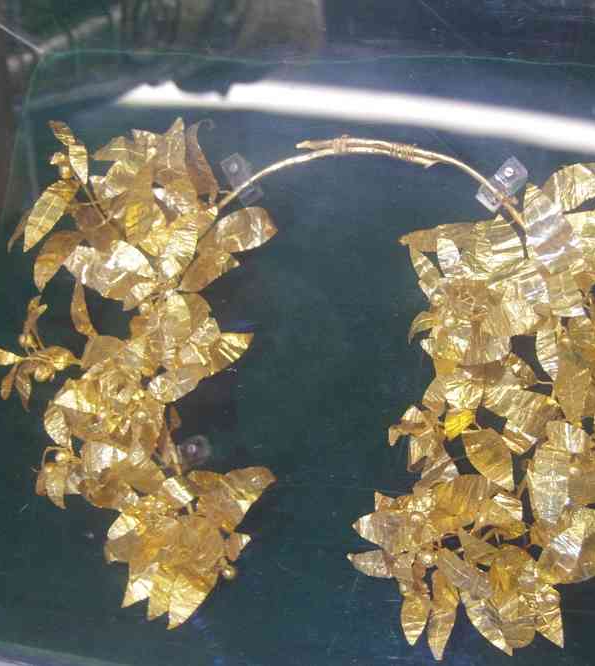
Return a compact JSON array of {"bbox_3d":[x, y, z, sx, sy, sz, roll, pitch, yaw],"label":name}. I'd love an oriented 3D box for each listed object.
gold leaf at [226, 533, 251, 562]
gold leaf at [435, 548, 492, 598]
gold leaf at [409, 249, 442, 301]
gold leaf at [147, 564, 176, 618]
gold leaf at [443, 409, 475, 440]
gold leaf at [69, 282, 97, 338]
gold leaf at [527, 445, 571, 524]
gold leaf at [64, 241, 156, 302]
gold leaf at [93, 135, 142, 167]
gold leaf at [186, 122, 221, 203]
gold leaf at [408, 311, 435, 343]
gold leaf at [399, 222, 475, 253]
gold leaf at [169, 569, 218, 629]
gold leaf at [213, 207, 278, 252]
[{"bbox_3d":[-0.029,0.099,0.746,0.011,0.010,0.013,-4,81,8],"label":"gold leaf"},{"bbox_3d":[0.073,0.105,0.703,0.031,0.007,0.012,42,92,15],"label":"gold leaf"},{"bbox_3d":[0.060,-0.028,0.756,0.011,0.007,0.029,-26,79,9],"label":"gold leaf"},{"bbox_3d":[-0.064,0.121,0.755,0.015,0.008,0.029,21,84,10],"label":"gold leaf"},{"bbox_3d":[0.074,0.042,0.740,0.013,0.006,0.018,41,93,15],"label":"gold leaf"},{"bbox_3d":[-0.099,-0.011,0.757,0.006,0.011,0.030,-38,66,51],"label":"gold leaf"},{"bbox_3d":[0.107,0.065,0.687,0.017,0.009,0.035,-5,82,14],"label":"gold leaf"},{"bbox_3d":[-0.090,-0.030,0.778,0.047,0.012,0.025,8,88,7],"label":"gold leaf"},{"bbox_3d":[-0.090,-0.092,0.813,0.029,0.007,0.015,3,86,10],"label":"gold leaf"},{"bbox_3d":[-0.046,-0.084,0.799,0.015,0.009,0.045,-14,83,9],"label":"gold leaf"},{"bbox_3d":[0.058,-0.004,0.753,0.018,0.006,0.008,-45,77,5],"label":"gold leaf"},{"bbox_3d":[0.062,-0.043,0.705,0.038,0.006,0.012,-8,83,18],"label":"gold leaf"},{"bbox_3d":[-0.050,0.119,0.719,0.016,0.006,0.033,31,92,15],"label":"gold leaf"},{"bbox_3d":[-0.026,-0.051,0.787,0.032,0.008,0.022,-7,84,10],"label":"gold leaf"}]

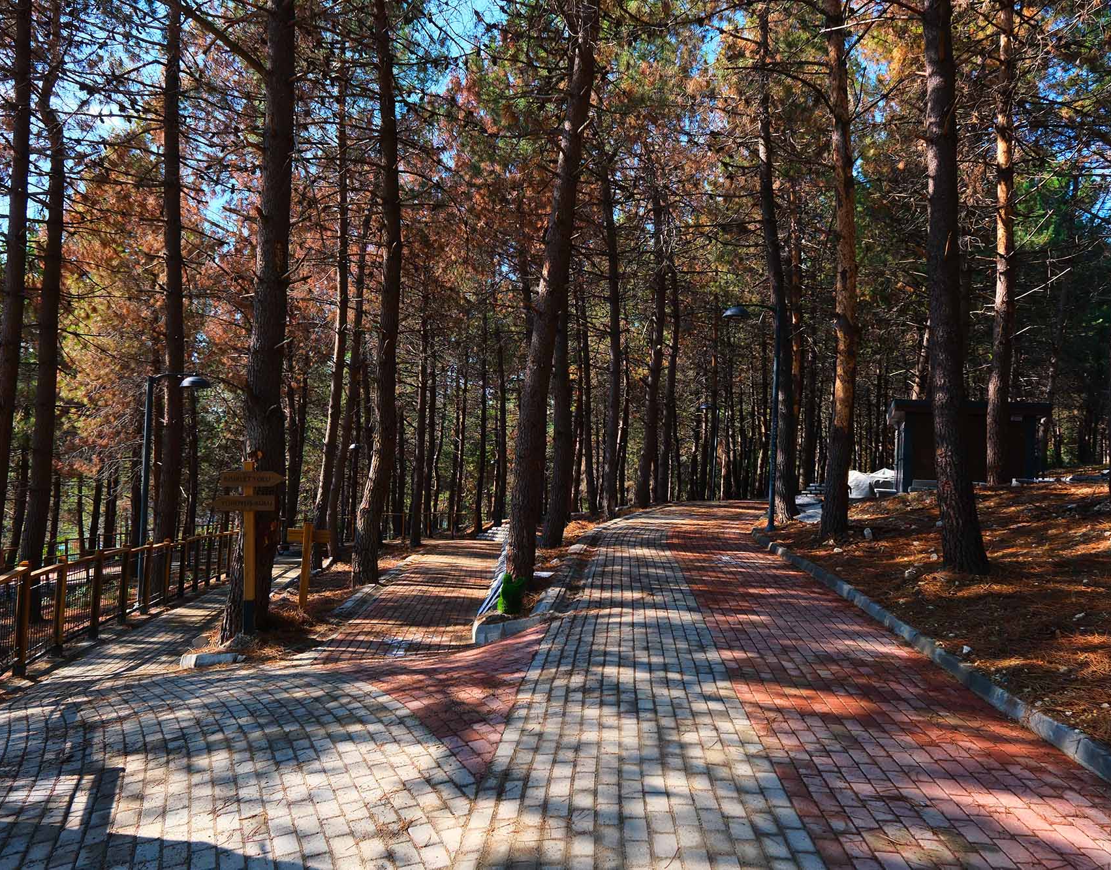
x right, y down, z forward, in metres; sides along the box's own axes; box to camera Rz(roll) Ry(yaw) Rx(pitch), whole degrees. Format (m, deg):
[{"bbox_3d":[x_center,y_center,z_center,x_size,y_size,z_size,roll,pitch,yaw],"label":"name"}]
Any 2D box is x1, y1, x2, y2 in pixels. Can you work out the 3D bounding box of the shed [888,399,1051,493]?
[{"bbox_3d":[11.651,0.462,24.872,4.000,2.680,2.700,2,-1,17],"label":"shed"}]

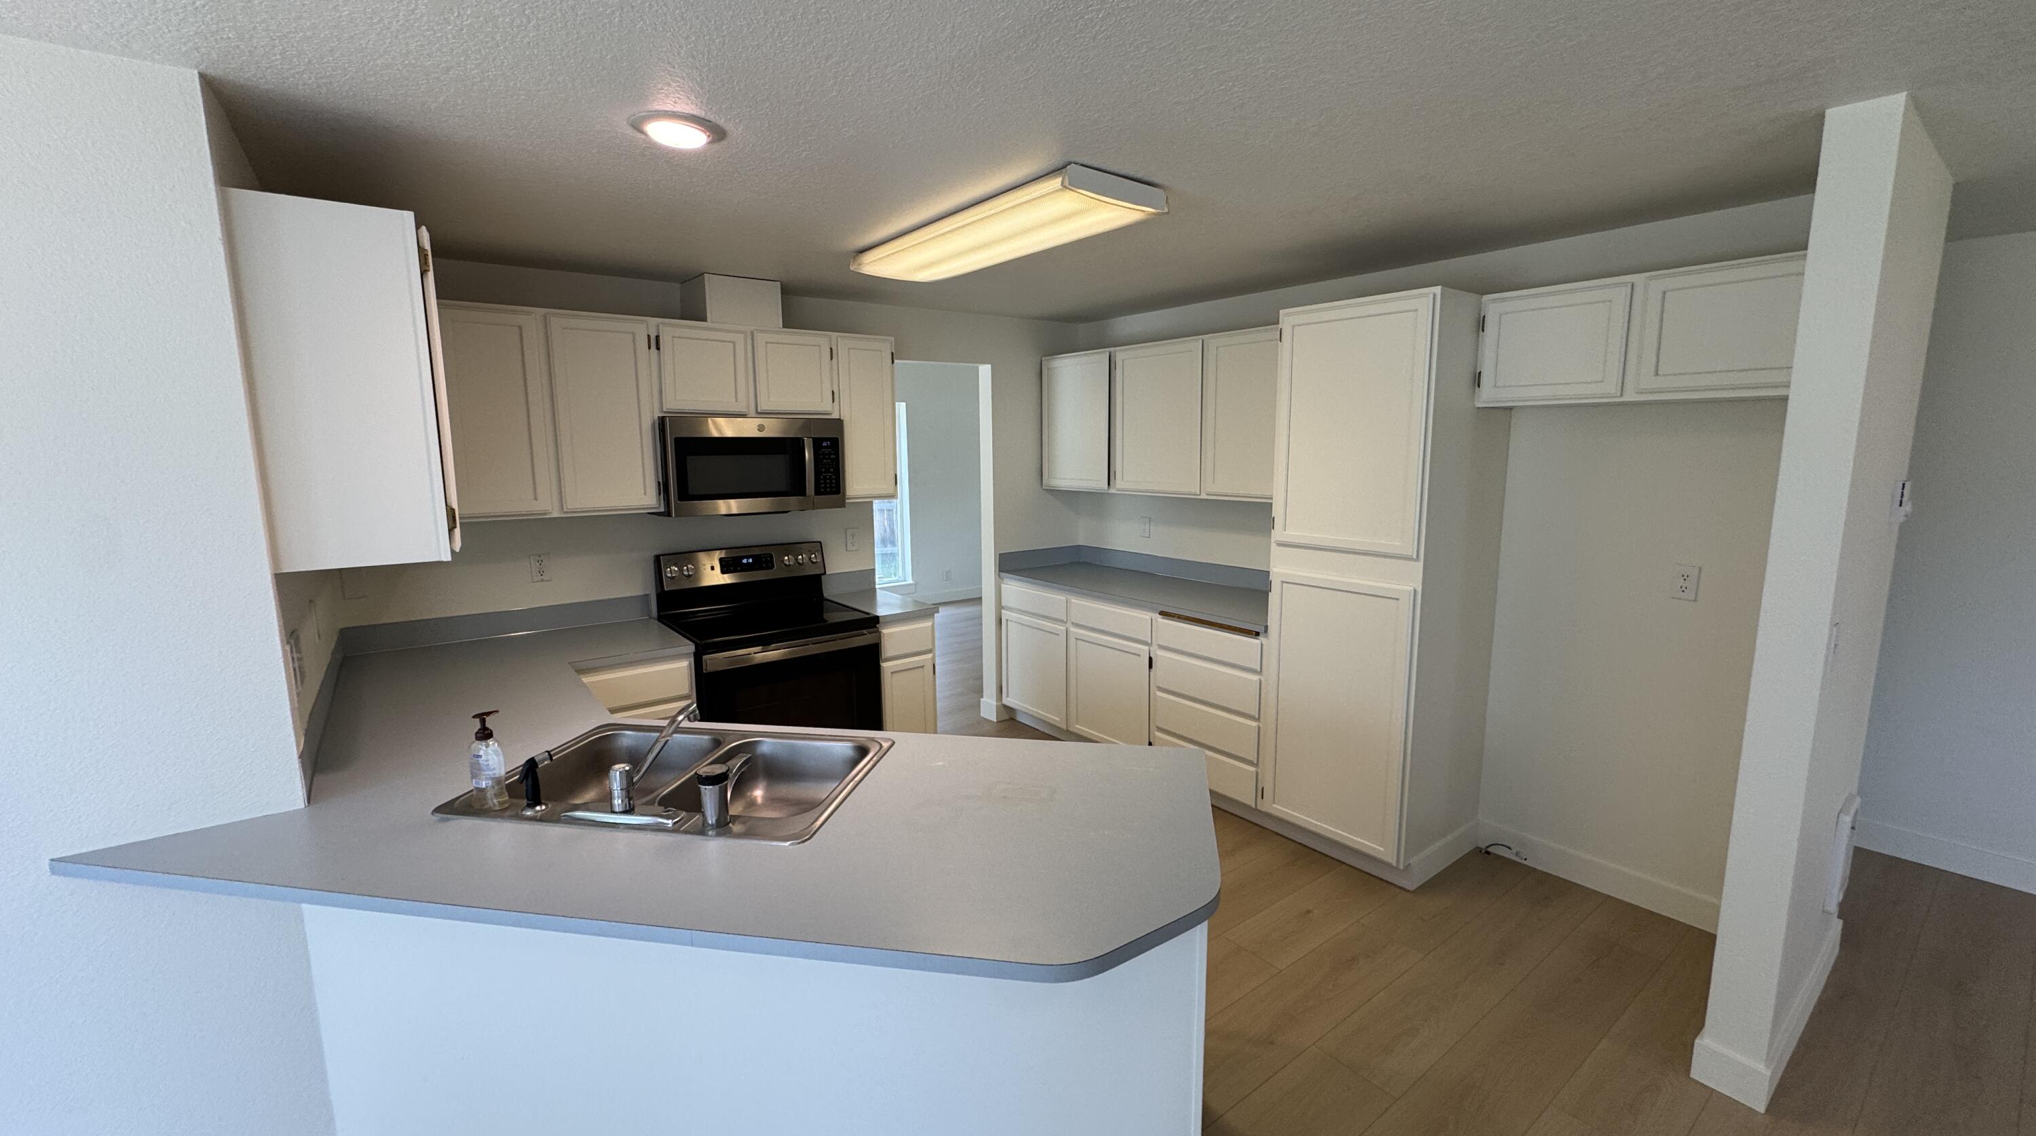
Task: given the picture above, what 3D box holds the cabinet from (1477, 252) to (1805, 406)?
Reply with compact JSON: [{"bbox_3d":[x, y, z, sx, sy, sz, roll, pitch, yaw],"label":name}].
[{"bbox_3d":[2.036,-0.727,2.648,0.322,0.386,0.930,-7,11,-37],"label":"cabinet"}]

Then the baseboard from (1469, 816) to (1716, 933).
[{"bbox_3d":[2.176,1.143,3.020,0.015,0.120,0.930,-7,11,-37],"label":"baseboard"}]

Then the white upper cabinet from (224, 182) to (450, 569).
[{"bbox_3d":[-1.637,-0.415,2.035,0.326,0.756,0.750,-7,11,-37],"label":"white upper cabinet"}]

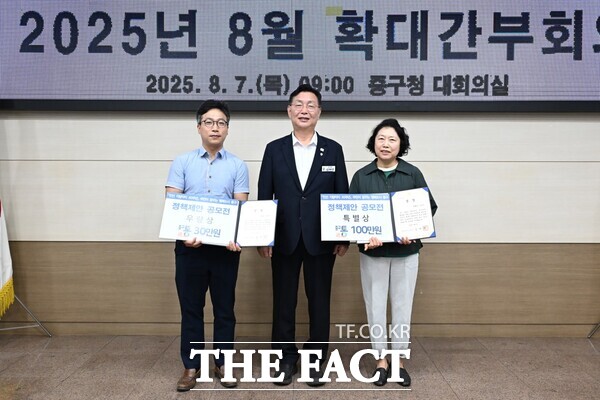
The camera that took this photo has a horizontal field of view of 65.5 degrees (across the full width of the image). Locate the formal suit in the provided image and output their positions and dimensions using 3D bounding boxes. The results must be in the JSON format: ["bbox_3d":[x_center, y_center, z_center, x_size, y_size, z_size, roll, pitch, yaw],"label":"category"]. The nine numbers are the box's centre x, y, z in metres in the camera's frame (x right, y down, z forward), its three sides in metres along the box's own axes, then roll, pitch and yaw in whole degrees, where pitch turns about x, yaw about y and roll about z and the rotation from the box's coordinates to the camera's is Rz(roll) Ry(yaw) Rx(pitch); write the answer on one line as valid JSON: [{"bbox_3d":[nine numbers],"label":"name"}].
[{"bbox_3d":[0.021,0.301,2.839,0.544,1.415,0.290,0,2,0],"label":"formal suit"}]

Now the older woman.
[{"bbox_3d":[0.573,0.291,2.876,0.532,1.566,0.410,0,2,6],"label":"older woman"}]

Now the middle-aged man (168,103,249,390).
[{"bbox_3d":[-0.554,0.239,2.816,0.490,1.672,0.420,0,2,-6],"label":"middle-aged man"}]

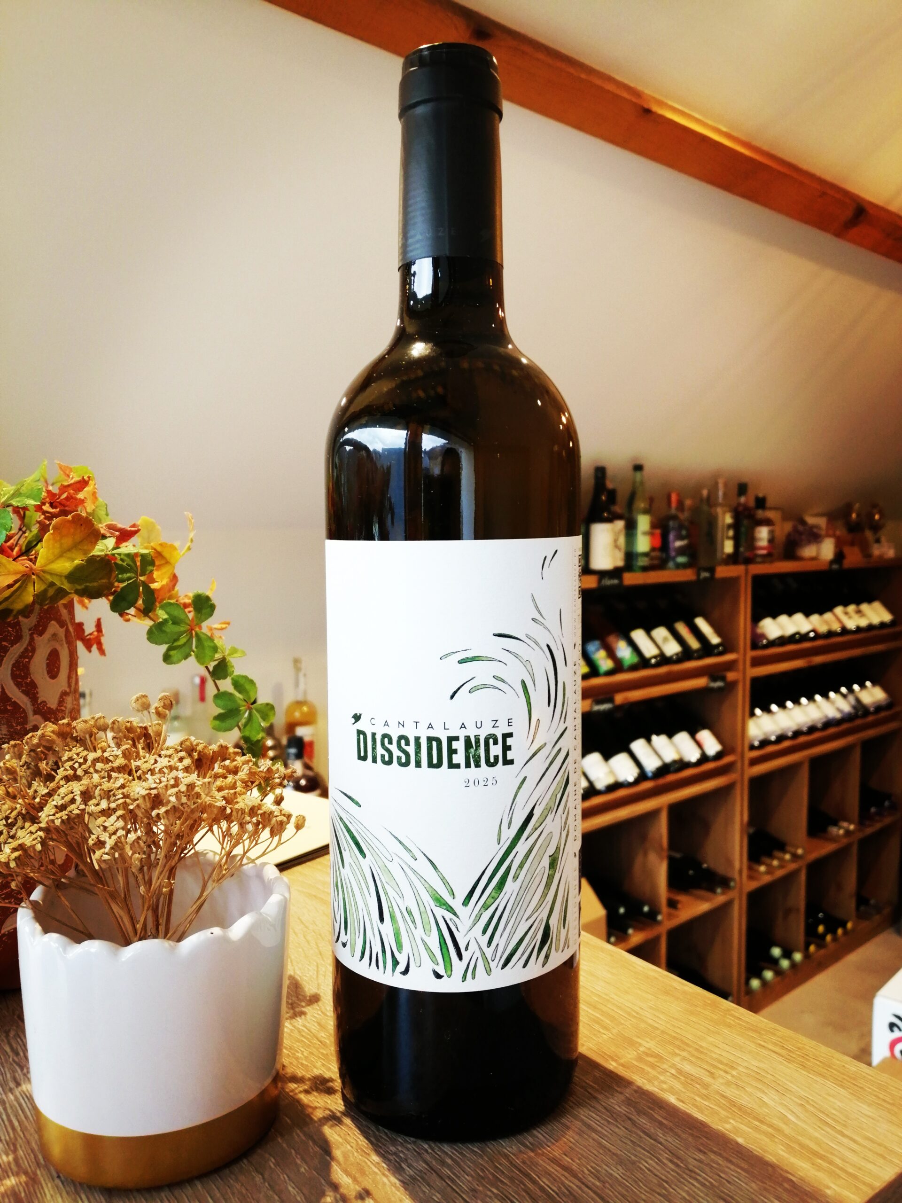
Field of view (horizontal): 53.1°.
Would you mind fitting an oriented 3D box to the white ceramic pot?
[{"bbox_3d":[-0.083,0.114,0.258,0.073,0.068,0.070,0,4,0],"label":"white ceramic pot"}]

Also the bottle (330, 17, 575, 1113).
[{"bbox_3d":[0.001,-0.004,0.271,0.075,0.300,0.075,0,4,9],"label":"bottle"}]

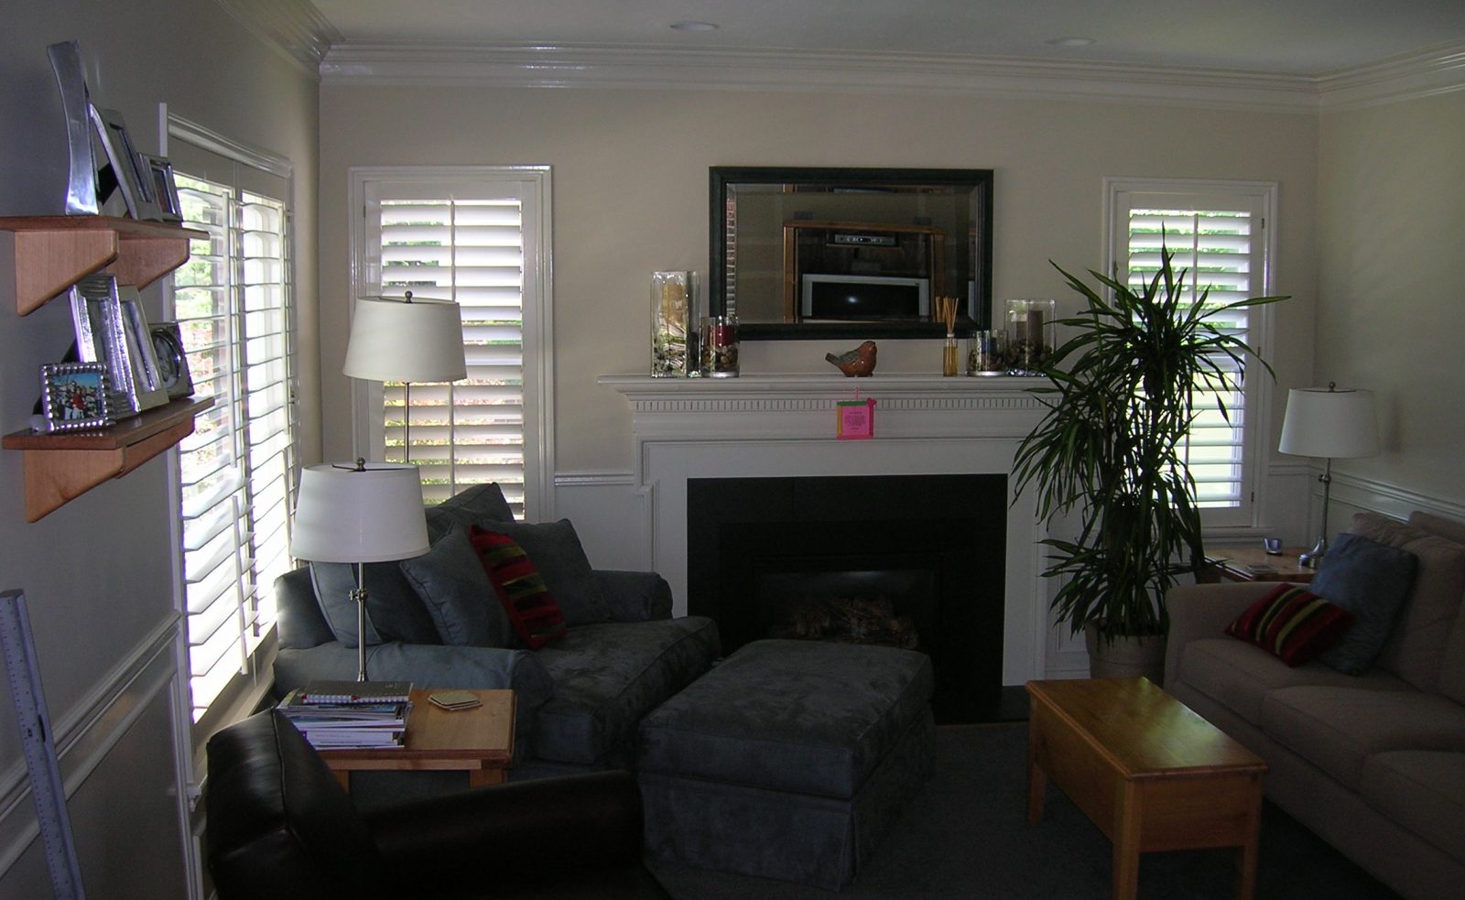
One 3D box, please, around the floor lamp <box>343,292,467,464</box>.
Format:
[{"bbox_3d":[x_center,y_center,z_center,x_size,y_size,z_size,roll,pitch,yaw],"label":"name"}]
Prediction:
[{"bbox_3d":[-1.156,0.244,5.101,0.425,1.605,0.425,-1,7,-8],"label":"floor lamp"}]

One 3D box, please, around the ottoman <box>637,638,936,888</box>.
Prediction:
[{"bbox_3d":[0.202,0.921,4.419,0.630,0.440,0.970,3,8,20],"label":"ottoman"}]

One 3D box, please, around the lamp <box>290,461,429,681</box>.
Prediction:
[{"bbox_3d":[-0.952,0.348,3.687,0.360,0.680,0.360,-1,7,-8],"label":"lamp"}]

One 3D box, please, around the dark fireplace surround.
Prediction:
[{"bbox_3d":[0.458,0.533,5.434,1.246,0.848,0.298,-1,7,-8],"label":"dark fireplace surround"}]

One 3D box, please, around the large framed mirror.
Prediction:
[{"bbox_3d":[0.458,-0.728,5.357,1.092,0.645,0.045,-1,7,-8],"label":"large framed mirror"}]

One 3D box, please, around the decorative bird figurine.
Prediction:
[{"bbox_3d":[0.440,-0.336,5.282,0.194,0.131,0.099,1,7,5],"label":"decorative bird figurine"}]

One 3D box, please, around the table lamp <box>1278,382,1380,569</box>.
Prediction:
[{"bbox_3d":[2.267,0.093,5.459,0.370,0.700,0.370,-1,7,-8],"label":"table lamp"}]

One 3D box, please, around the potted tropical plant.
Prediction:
[{"bbox_3d":[1.560,0.104,5.417,0.950,1.840,0.880,-1,7,-8],"label":"potted tropical plant"}]

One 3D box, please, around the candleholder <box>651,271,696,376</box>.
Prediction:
[{"bbox_3d":[-0.223,-0.477,5.465,0.150,0.400,0.150,3,8,18],"label":"candleholder"}]

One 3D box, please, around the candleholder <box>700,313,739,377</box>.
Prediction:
[{"bbox_3d":[-0.047,-0.393,5.501,0.143,0.226,0.143,-1,7,-8],"label":"candleholder"}]

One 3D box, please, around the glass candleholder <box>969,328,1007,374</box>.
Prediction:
[{"bbox_3d":[0.955,-0.362,5.397,0.144,0.163,0.144,-1,7,-8],"label":"glass candleholder"}]

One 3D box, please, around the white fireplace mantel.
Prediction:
[{"bbox_3d":[0.441,0.339,5.407,1.877,1.242,0.208,-1,7,-8],"label":"white fireplace mantel"}]

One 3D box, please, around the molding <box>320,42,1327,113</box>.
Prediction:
[{"bbox_3d":[0.451,-1.386,5.247,3.853,0.153,0.109,-1,7,-8],"label":"molding"}]

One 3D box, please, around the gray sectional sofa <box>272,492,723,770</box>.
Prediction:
[{"bbox_3d":[-0.602,0.639,4.340,0.953,0.894,1.271,2,7,18],"label":"gray sectional sofa"}]

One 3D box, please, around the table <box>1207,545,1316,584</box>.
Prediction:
[{"bbox_3d":[2.129,0.706,5.571,0.500,0.580,0.500,-1,7,-8],"label":"table"}]

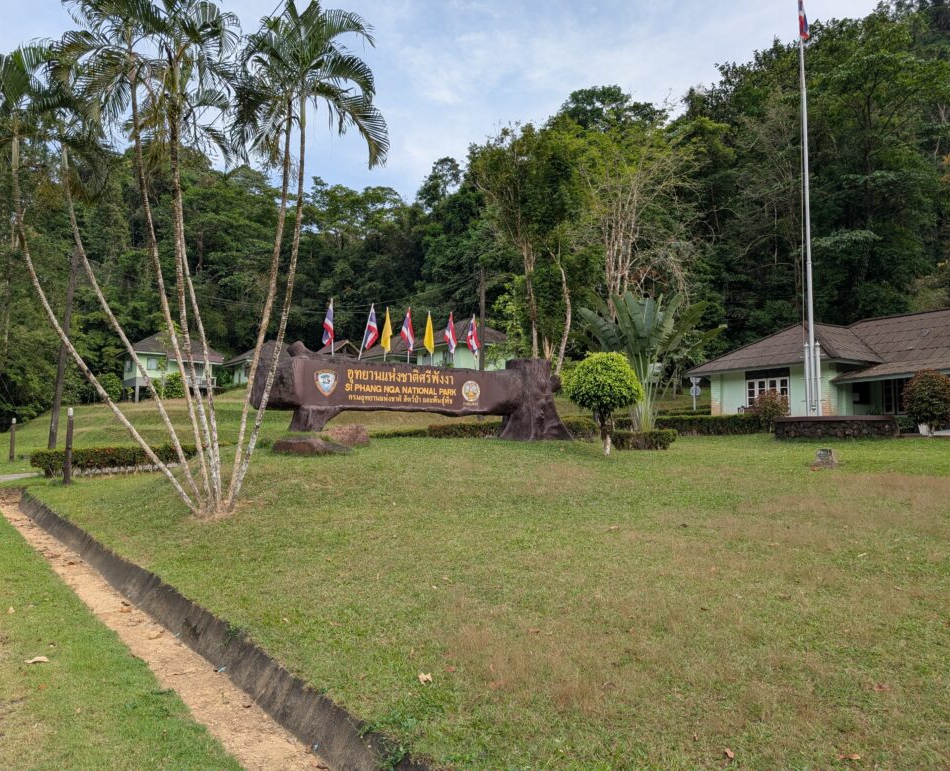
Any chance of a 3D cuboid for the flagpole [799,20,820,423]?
[{"bbox_3d":[11.240,-6.097,24.020,0.240,14.282,0.240,0,-4,0],"label":"flagpole"}]

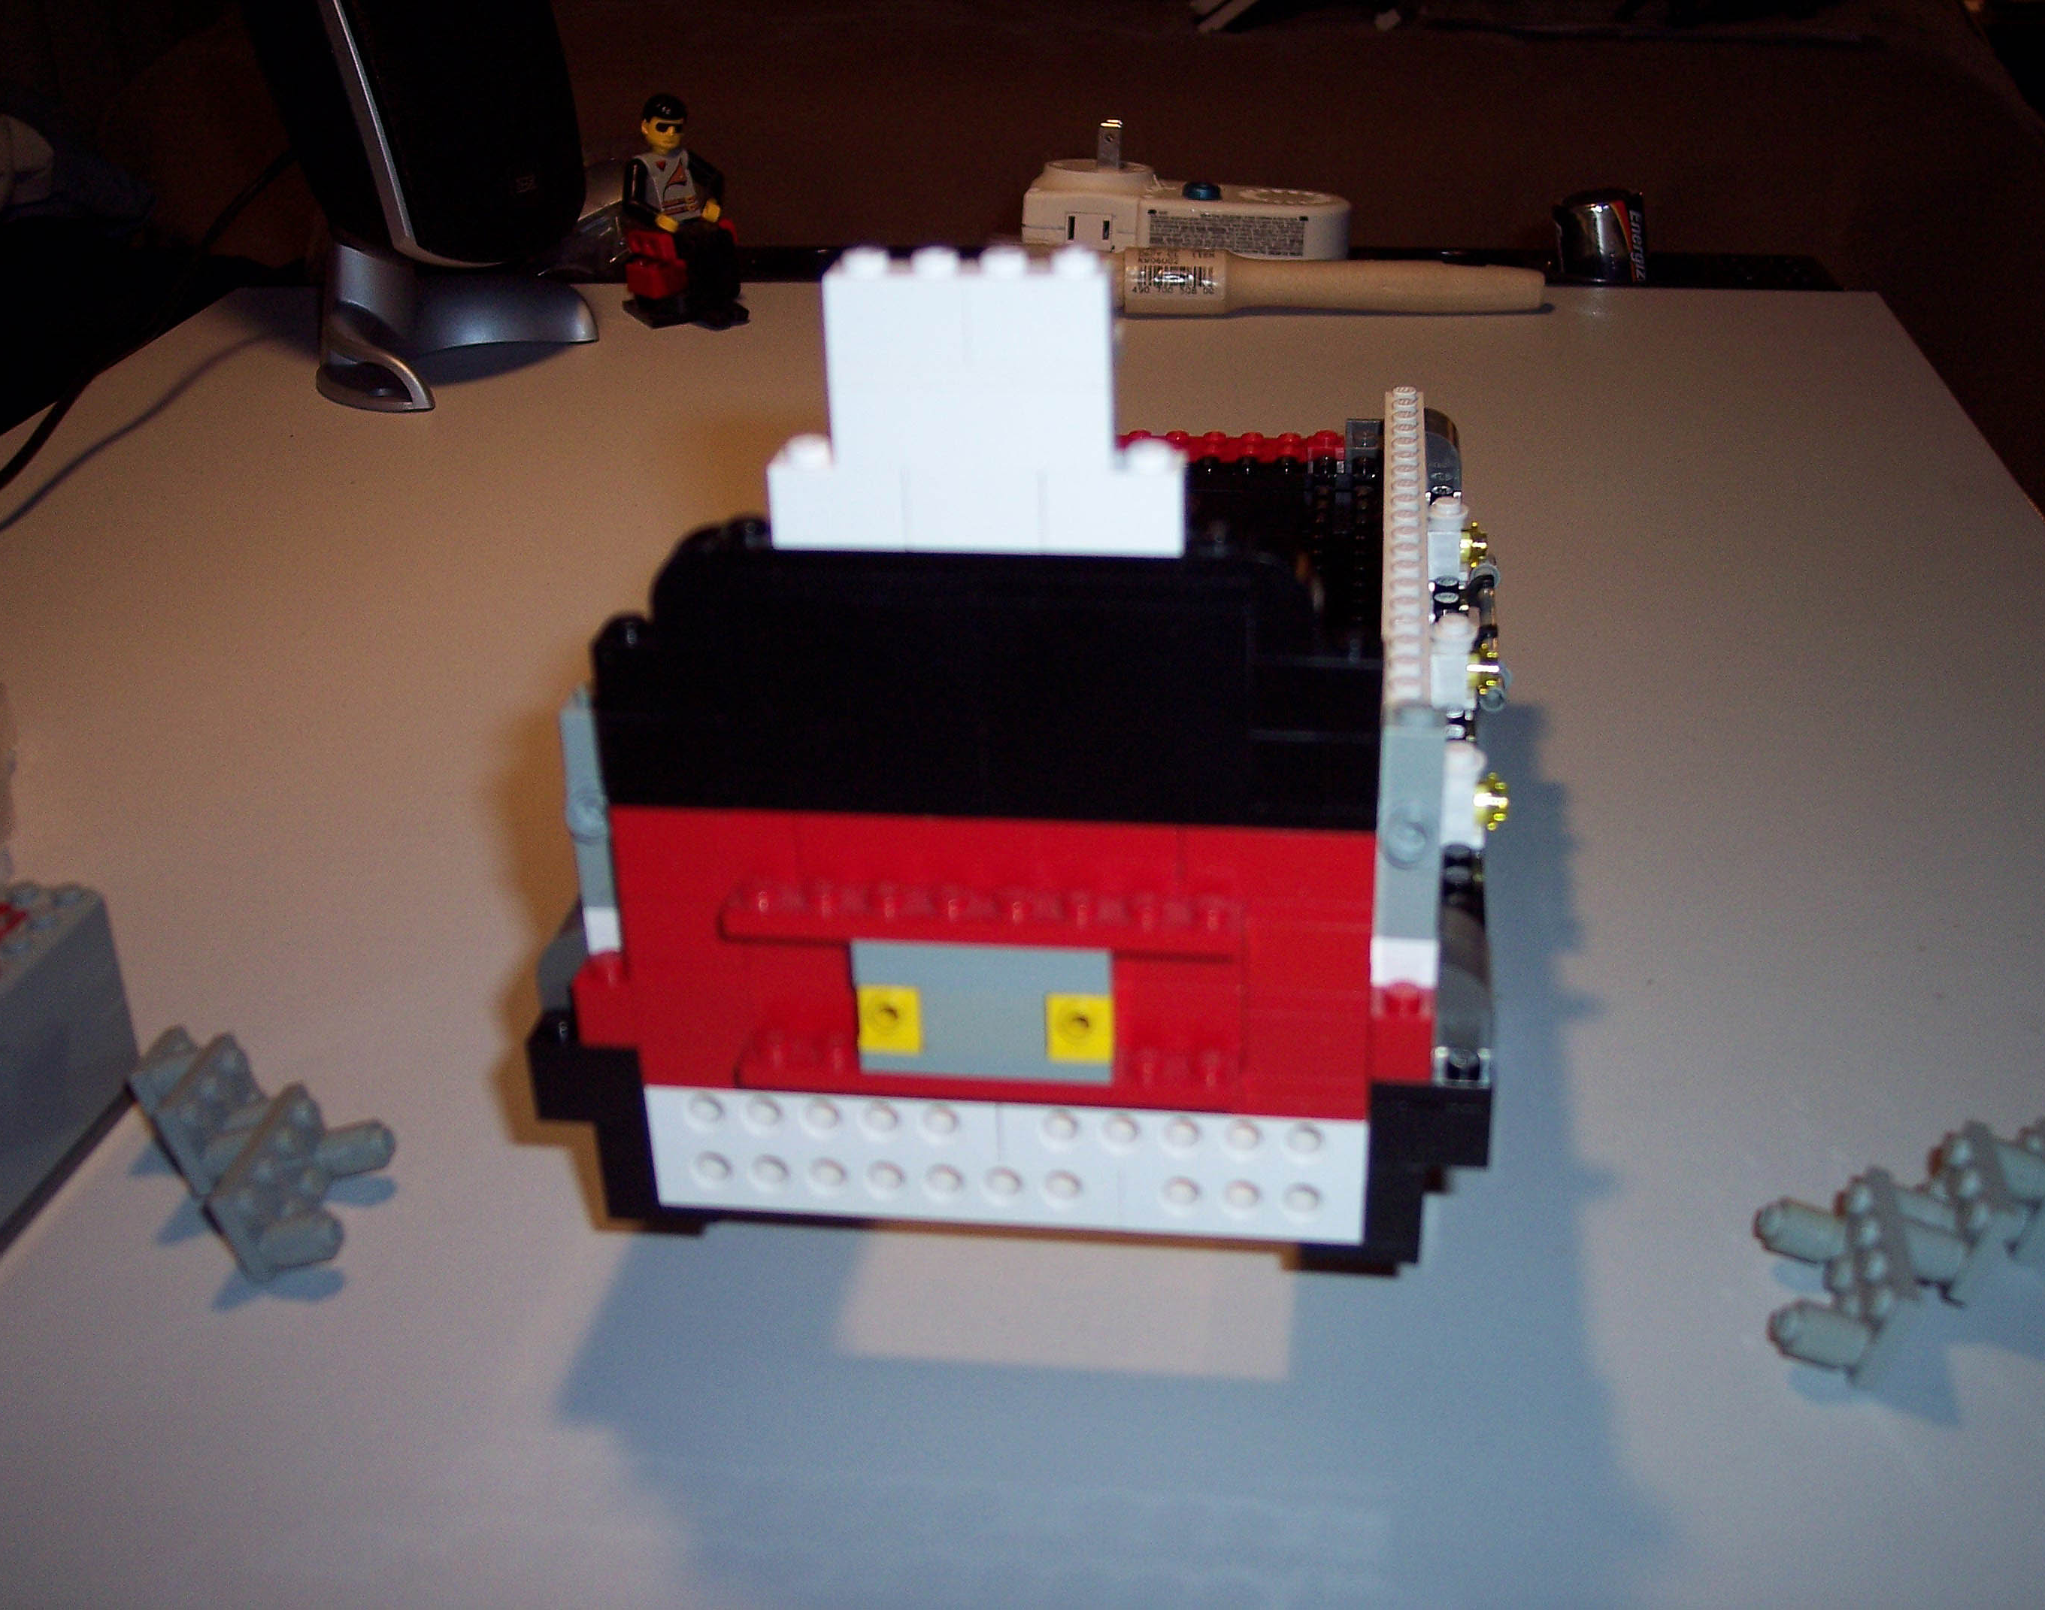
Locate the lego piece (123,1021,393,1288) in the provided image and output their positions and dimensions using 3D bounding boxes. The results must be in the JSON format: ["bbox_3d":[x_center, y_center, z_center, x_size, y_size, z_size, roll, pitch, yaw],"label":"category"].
[{"bbox_3d":[-0.122,0.052,0.374,0.047,0.022,0.047,2,27,8],"label":"lego piece"}]

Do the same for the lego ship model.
[{"bbox_3d":[0.012,-0.045,0.408,0.137,0.155,0.247,2,27,8],"label":"lego ship model"}]

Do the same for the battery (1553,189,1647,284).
[{"bbox_3d":[0.224,-0.203,0.928,0.034,0.061,0.034,-5,26,12],"label":"battery"}]

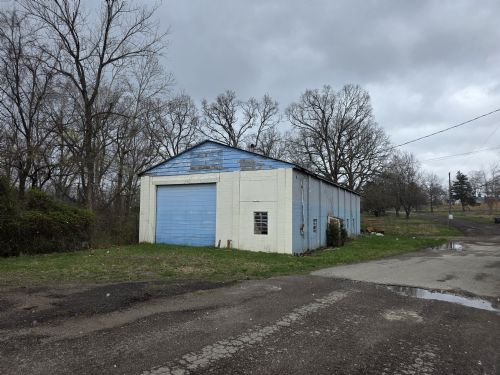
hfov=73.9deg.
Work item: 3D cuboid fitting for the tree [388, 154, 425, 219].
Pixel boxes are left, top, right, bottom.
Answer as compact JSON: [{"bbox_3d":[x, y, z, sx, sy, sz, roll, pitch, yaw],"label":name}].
[{"bbox_3d":[29.679,-0.569,63.000,6.900,12.896,6.600,-2,-5,25],"label":"tree"}]

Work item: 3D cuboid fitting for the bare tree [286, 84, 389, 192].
[{"bbox_3d":[12.787,-4.913,48.000,15.000,19.940,13.500,-1,-5,15],"label":"bare tree"}]

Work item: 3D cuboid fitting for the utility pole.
[{"bbox_3d":[30.781,1.842,51.000,0.400,8.904,0.350,-2,-6,31],"label":"utility pole"}]

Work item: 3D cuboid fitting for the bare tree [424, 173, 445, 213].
[{"bbox_3d":[49.985,1.355,90.000,5.600,10.837,5.400,-2,-6,29],"label":"bare tree"}]

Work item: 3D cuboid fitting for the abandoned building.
[{"bbox_3d":[2.713,1.321,28.812,10.209,6.049,22.991,-2,-5,26],"label":"abandoned building"}]

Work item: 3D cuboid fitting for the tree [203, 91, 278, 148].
[{"bbox_3d":[-1.315,-4.293,46.000,11.000,18.278,10.000,1,-5,-2],"label":"tree"}]

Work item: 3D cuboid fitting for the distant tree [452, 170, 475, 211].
[{"bbox_3d":[57.571,0.813,90.000,6.500,10.837,6.300,-2,-6,33],"label":"distant tree"}]

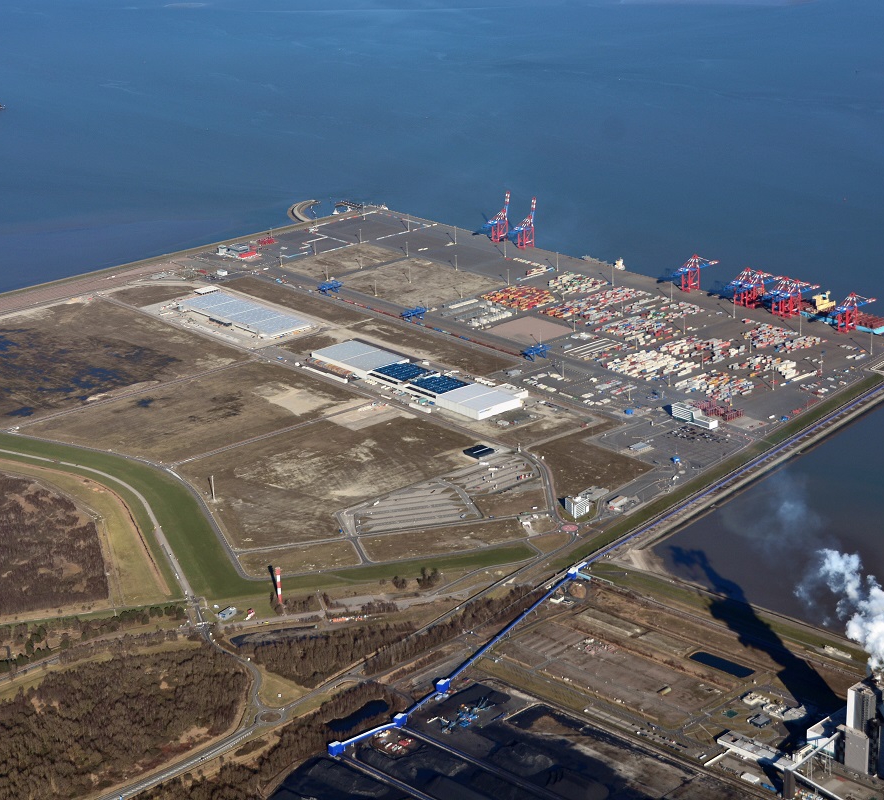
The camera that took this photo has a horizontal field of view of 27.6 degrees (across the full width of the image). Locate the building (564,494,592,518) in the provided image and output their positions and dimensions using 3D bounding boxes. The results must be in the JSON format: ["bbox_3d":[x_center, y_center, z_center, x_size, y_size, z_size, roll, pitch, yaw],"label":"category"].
[{"bbox_3d":[223.900,177.400,3010.000,35.500,26.000,32.500,-20,27,-38],"label":"building"}]

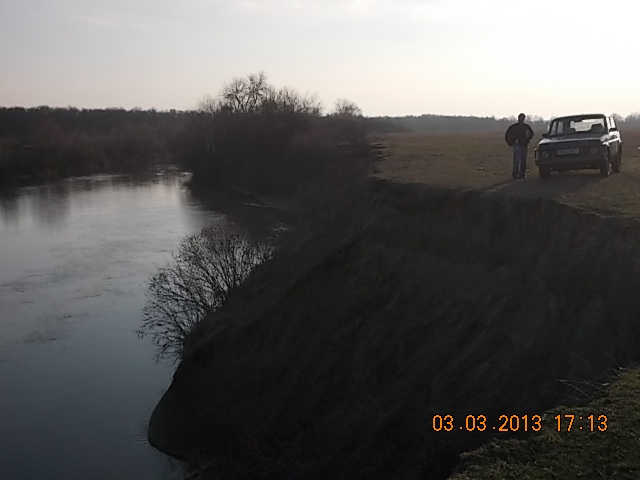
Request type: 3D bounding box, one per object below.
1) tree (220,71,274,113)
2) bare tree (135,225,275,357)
[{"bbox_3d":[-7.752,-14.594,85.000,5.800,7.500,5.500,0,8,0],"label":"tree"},{"bbox_3d":[-2.759,1.239,19.500,3.300,3.300,3.000,0,8,0],"label":"bare tree"}]

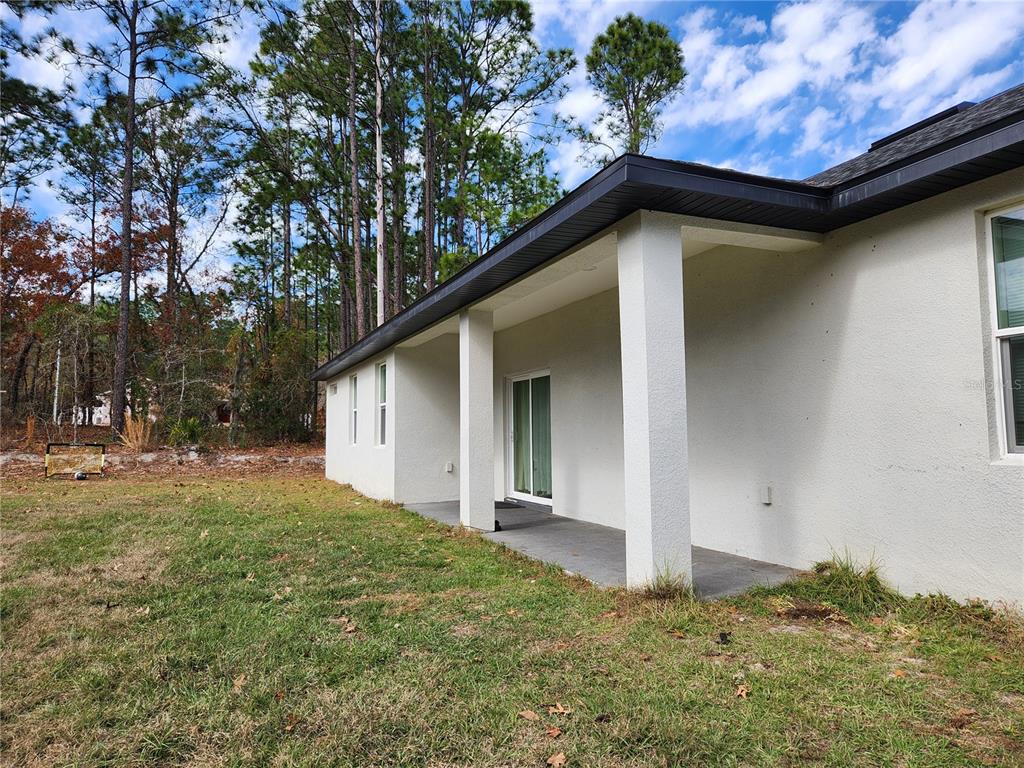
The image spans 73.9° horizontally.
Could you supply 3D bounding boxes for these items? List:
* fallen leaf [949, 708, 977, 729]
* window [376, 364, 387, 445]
[{"bbox_3d":[1.850,1.374,2.794,0.100,0.035,0.075,-3,-5,32],"label":"fallen leaf"},{"bbox_3d":[-2.349,0.388,12.631,0.100,1.560,0.960,1,-5,-23],"label":"window"}]

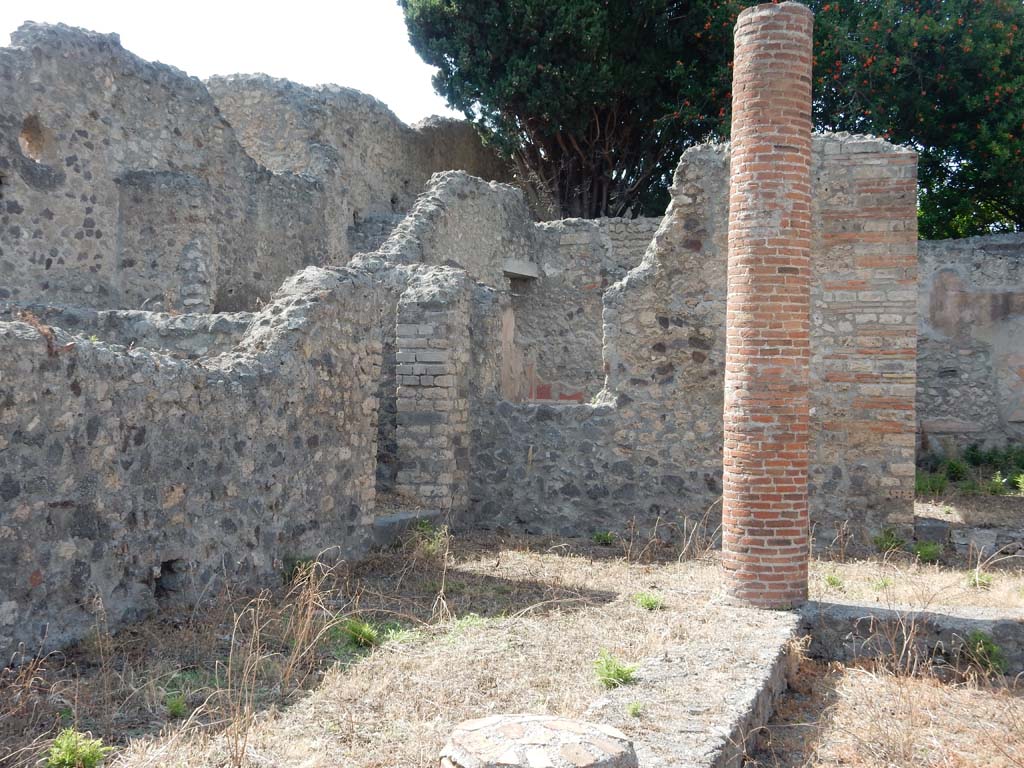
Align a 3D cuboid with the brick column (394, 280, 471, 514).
[{"bbox_3d":[-0.612,0.074,9.832,0.459,1.789,0.421,1,1,19],"label":"brick column"}]

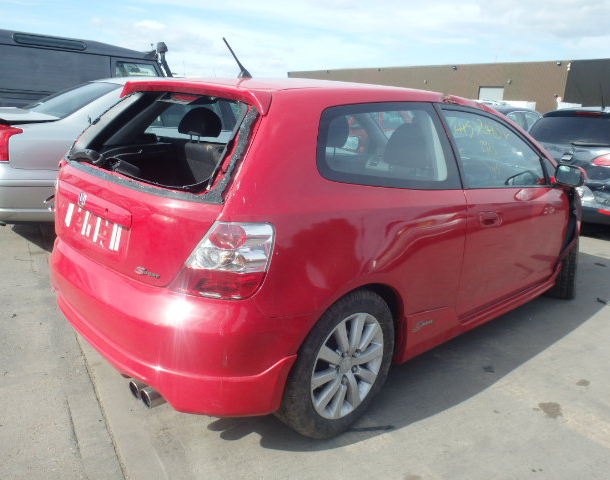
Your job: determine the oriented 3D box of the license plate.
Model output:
[{"bbox_3d":[-0.845,-0.058,2.050,0.020,0.112,0.520,8,8,-46],"label":"license plate"}]

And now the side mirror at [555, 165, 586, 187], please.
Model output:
[{"bbox_3d":[1.586,-0.385,3.068,0.120,0.135,0.190,-11,21,-42],"label":"side mirror"}]

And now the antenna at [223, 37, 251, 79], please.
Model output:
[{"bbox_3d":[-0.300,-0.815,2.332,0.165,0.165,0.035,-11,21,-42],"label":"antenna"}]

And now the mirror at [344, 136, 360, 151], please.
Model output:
[{"bbox_3d":[0.389,-0.794,4.283,0.120,0.135,0.190,-11,21,-42],"label":"mirror"}]

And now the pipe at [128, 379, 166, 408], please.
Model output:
[{"bbox_3d":[-0.559,0.558,1.932,0.130,0.082,0.172,-11,21,-42],"label":"pipe"}]

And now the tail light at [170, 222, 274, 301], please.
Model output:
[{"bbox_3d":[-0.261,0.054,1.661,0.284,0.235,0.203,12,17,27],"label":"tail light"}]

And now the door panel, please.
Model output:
[{"bbox_3d":[1.151,-0.197,2.915,1.380,1.030,0.220,-11,21,-42],"label":"door panel"}]

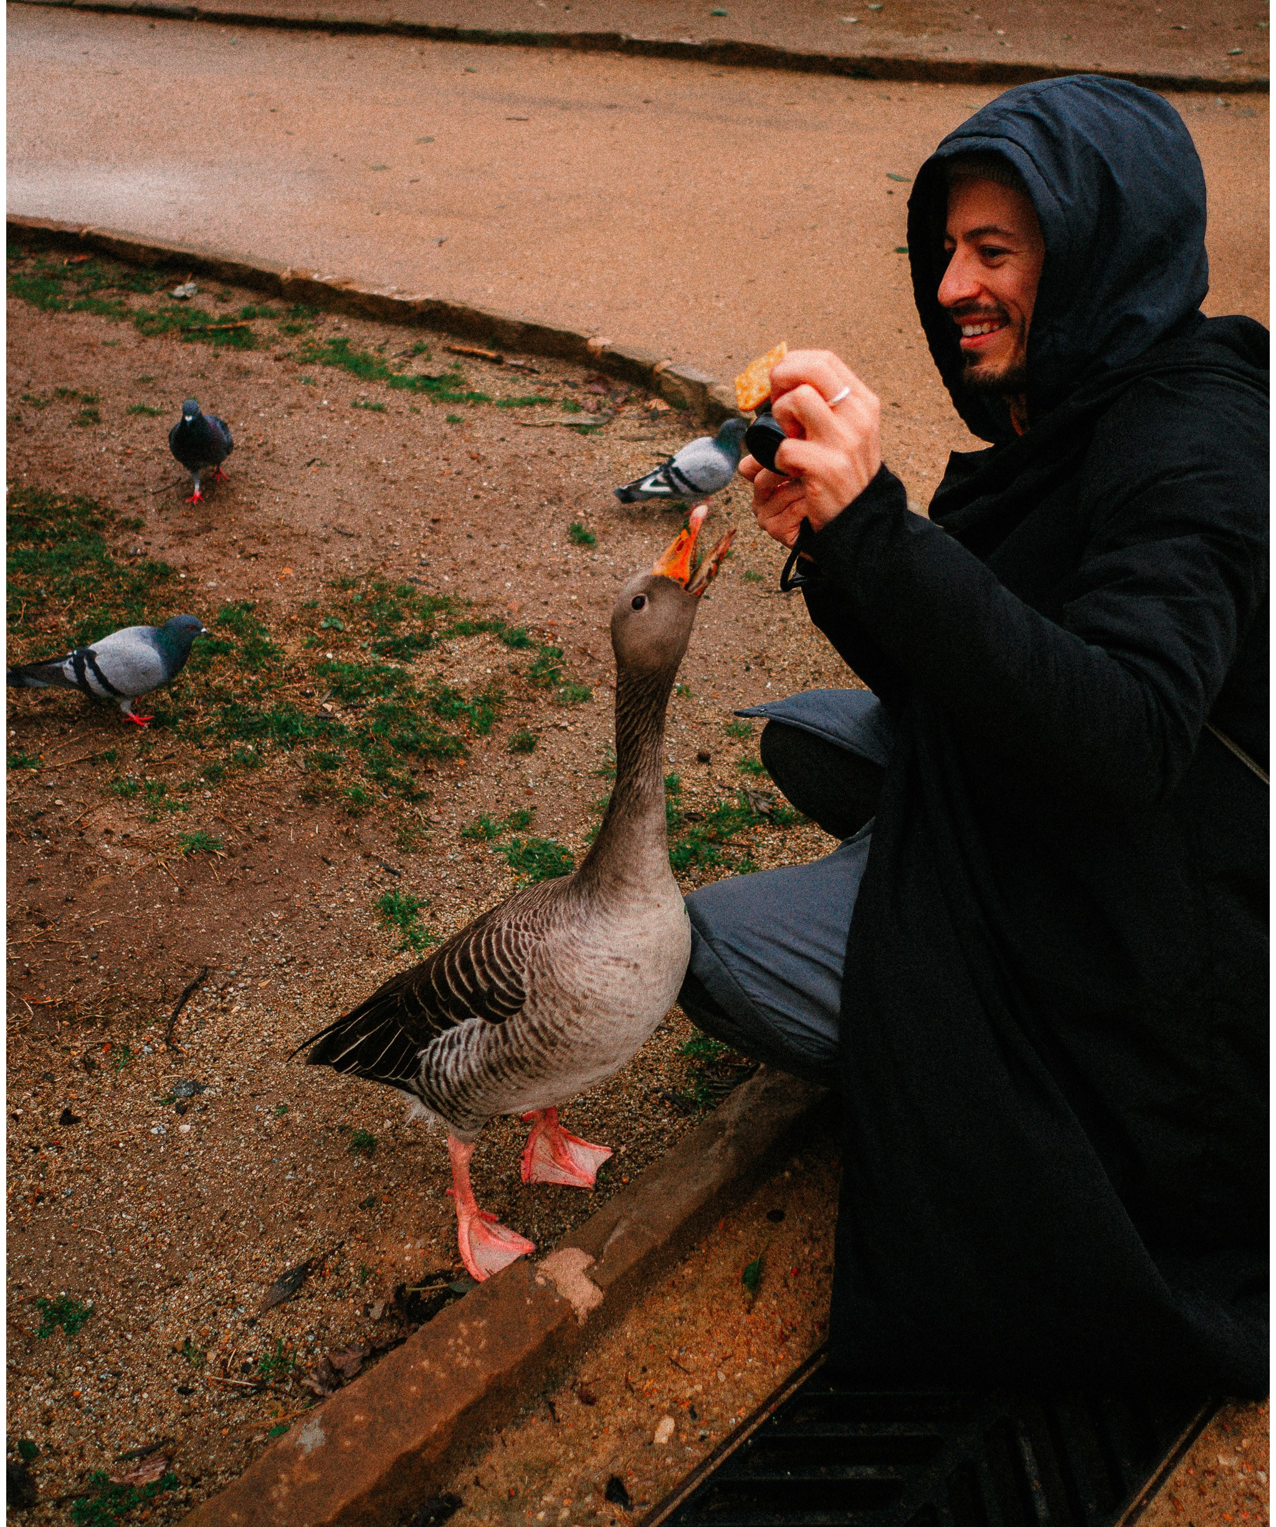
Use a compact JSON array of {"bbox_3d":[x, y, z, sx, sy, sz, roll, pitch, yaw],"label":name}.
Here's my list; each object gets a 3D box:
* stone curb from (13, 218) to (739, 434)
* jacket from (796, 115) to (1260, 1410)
[{"bbox_3d":[-1.089,-1.493,4.503,3.400,0.090,0.180,23,39,32],"label":"stone curb"},{"bbox_3d":[0.415,-0.044,1.364,0.530,1.080,0.620,-6,33,-10],"label":"jacket"}]

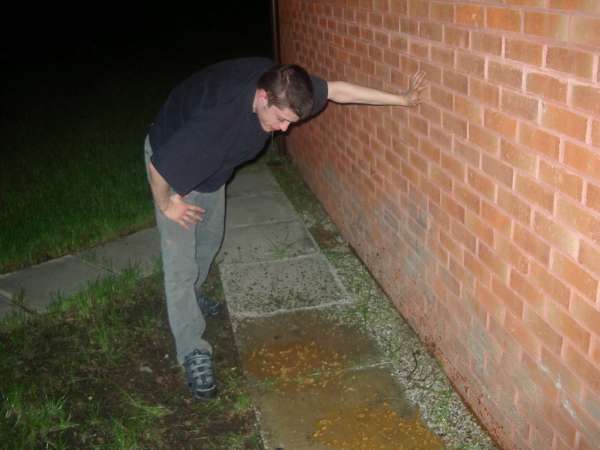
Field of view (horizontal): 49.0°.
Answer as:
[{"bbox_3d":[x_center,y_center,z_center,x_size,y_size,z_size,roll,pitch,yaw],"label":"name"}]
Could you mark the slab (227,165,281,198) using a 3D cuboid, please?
[{"bbox_3d":[-0.477,-0.295,5.307,0.600,0.050,0.600,-7,22,-10],"label":"slab"}]

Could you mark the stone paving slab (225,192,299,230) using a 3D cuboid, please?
[{"bbox_3d":[-0.352,-0.083,4.751,0.600,0.050,0.600,-7,22,-10],"label":"stone paving slab"}]

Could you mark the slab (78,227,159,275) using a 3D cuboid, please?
[{"bbox_3d":[-0.986,0.186,4.169,0.620,0.050,0.620,-22,28,-39],"label":"slab"}]

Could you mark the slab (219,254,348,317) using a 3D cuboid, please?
[{"bbox_3d":[-0.102,0.341,3.639,0.600,0.050,0.600,-7,22,-10],"label":"slab"}]

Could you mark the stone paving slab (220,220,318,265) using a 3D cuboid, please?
[{"bbox_3d":[-0.227,0.129,4.195,0.600,0.050,0.600,-7,22,-10],"label":"stone paving slab"}]

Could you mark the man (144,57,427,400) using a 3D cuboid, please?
[{"bbox_3d":[-0.141,-0.033,2.767,1.182,1.330,0.919,6,24,24],"label":"man"}]

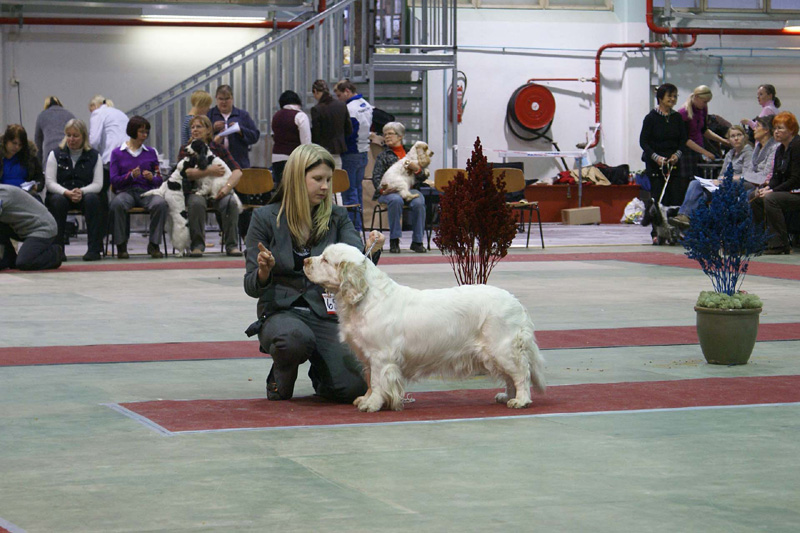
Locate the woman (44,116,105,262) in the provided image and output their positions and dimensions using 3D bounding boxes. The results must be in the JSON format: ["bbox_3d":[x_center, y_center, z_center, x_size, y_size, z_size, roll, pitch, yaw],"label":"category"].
[{"bbox_3d":[-2.940,-0.702,21.100,0.550,1.265,0.720,-1,3,-9],"label":"woman"}]

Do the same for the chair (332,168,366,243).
[{"bbox_3d":[-0.600,-0.534,22.300,0.450,0.785,0.500,-1,3,-19],"label":"chair"}]

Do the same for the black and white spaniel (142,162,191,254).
[{"bbox_3d":[-2.213,-0.547,22.200,0.480,0.880,0.300,-3,4,-41],"label":"black and white spaniel"}]

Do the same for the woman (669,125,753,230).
[{"bbox_3d":[3.054,-0.786,22.800,0.800,1.200,0.520,-2,3,-23],"label":"woman"}]

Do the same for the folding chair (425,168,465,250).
[{"bbox_3d":[0.562,-0.573,23.200,0.480,0.800,0.500,-1,3,-18],"label":"folding chair"}]

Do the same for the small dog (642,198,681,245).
[{"bbox_3d":[2.720,-0.467,23.987,0.580,0.470,0.270,-3,4,-39],"label":"small dog"}]

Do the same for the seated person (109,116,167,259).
[{"bbox_3d":[-2.404,-0.732,21.400,0.540,1.290,0.720,-1,3,-12],"label":"seated person"}]

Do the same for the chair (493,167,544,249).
[{"bbox_3d":[1.110,-0.574,22.920,0.450,0.785,0.500,-1,3,-19],"label":"chair"}]

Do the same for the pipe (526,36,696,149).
[{"bbox_3d":[2.720,-2.238,30.000,2.320,1.450,0.280,-1,3,-20],"label":"pipe"}]

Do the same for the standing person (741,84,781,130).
[{"bbox_3d":[4.071,-1.177,26.200,0.500,1.680,0.460,-1,3,-20],"label":"standing person"}]

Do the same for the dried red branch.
[{"bbox_3d":[0.333,-0.207,10.300,0.380,0.730,0.360,0,3,0],"label":"dried red branch"}]

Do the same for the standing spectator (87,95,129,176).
[{"bbox_3d":[-3.164,-1.068,25.156,0.480,1.600,0.420,-2,4,-34],"label":"standing spectator"}]

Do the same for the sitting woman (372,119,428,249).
[{"bbox_3d":[-0.005,-0.783,22.850,0.520,1.260,0.760,-1,3,-15],"label":"sitting woman"}]

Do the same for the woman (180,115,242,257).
[{"bbox_3d":[-1.778,-0.758,22.000,0.560,1.310,0.770,-1,3,-13],"label":"woman"}]

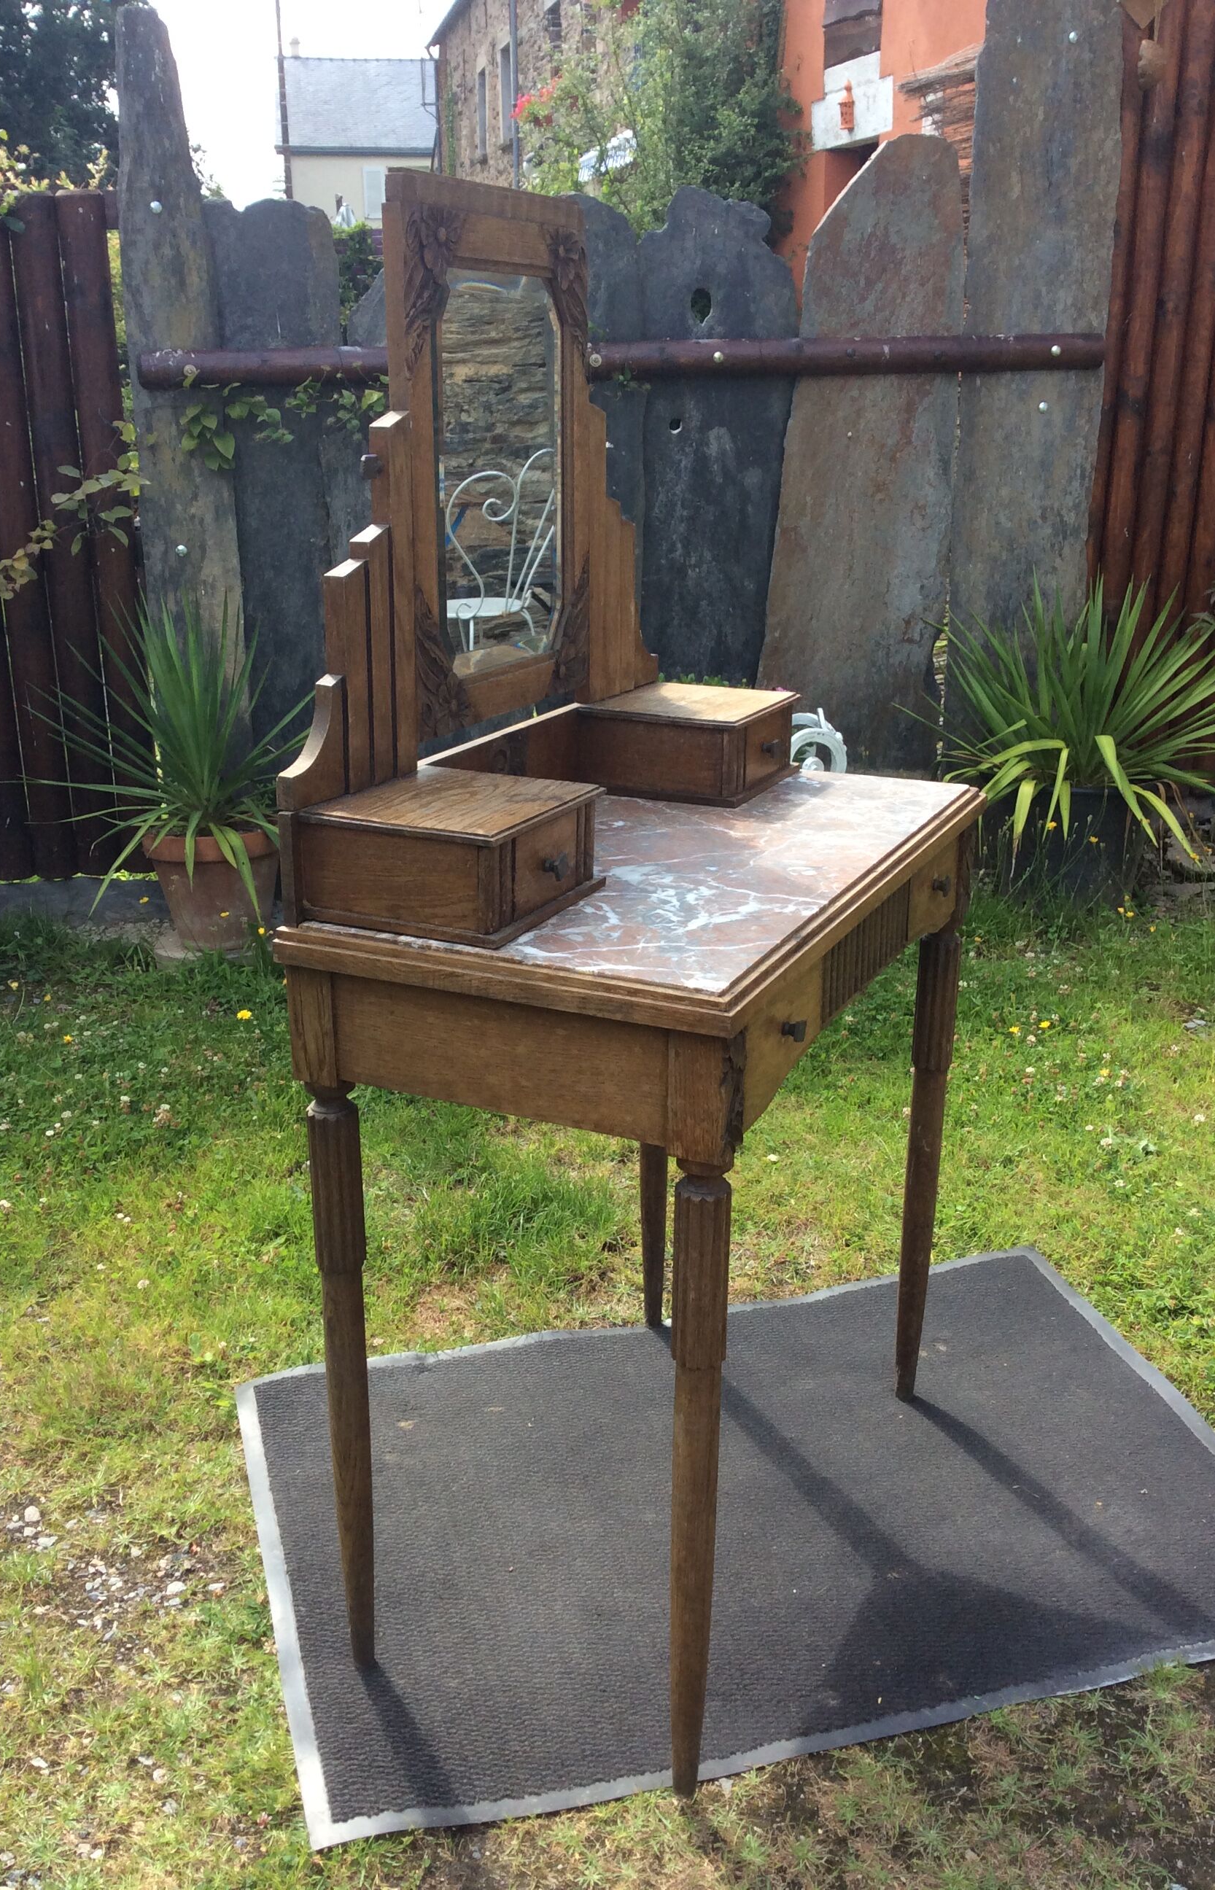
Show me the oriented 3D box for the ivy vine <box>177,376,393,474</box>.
[{"bbox_3d":[-0.701,-1.144,3.834,0.478,0.209,0.140,-5,20,-16],"label":"ivy vine"}]

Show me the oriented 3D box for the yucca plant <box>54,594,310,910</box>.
[{"bbox_3d":[-0.892,-0.429,3.722,0.582,0.636,0.553,-4,19,-13],"label":"yucca plant"}]

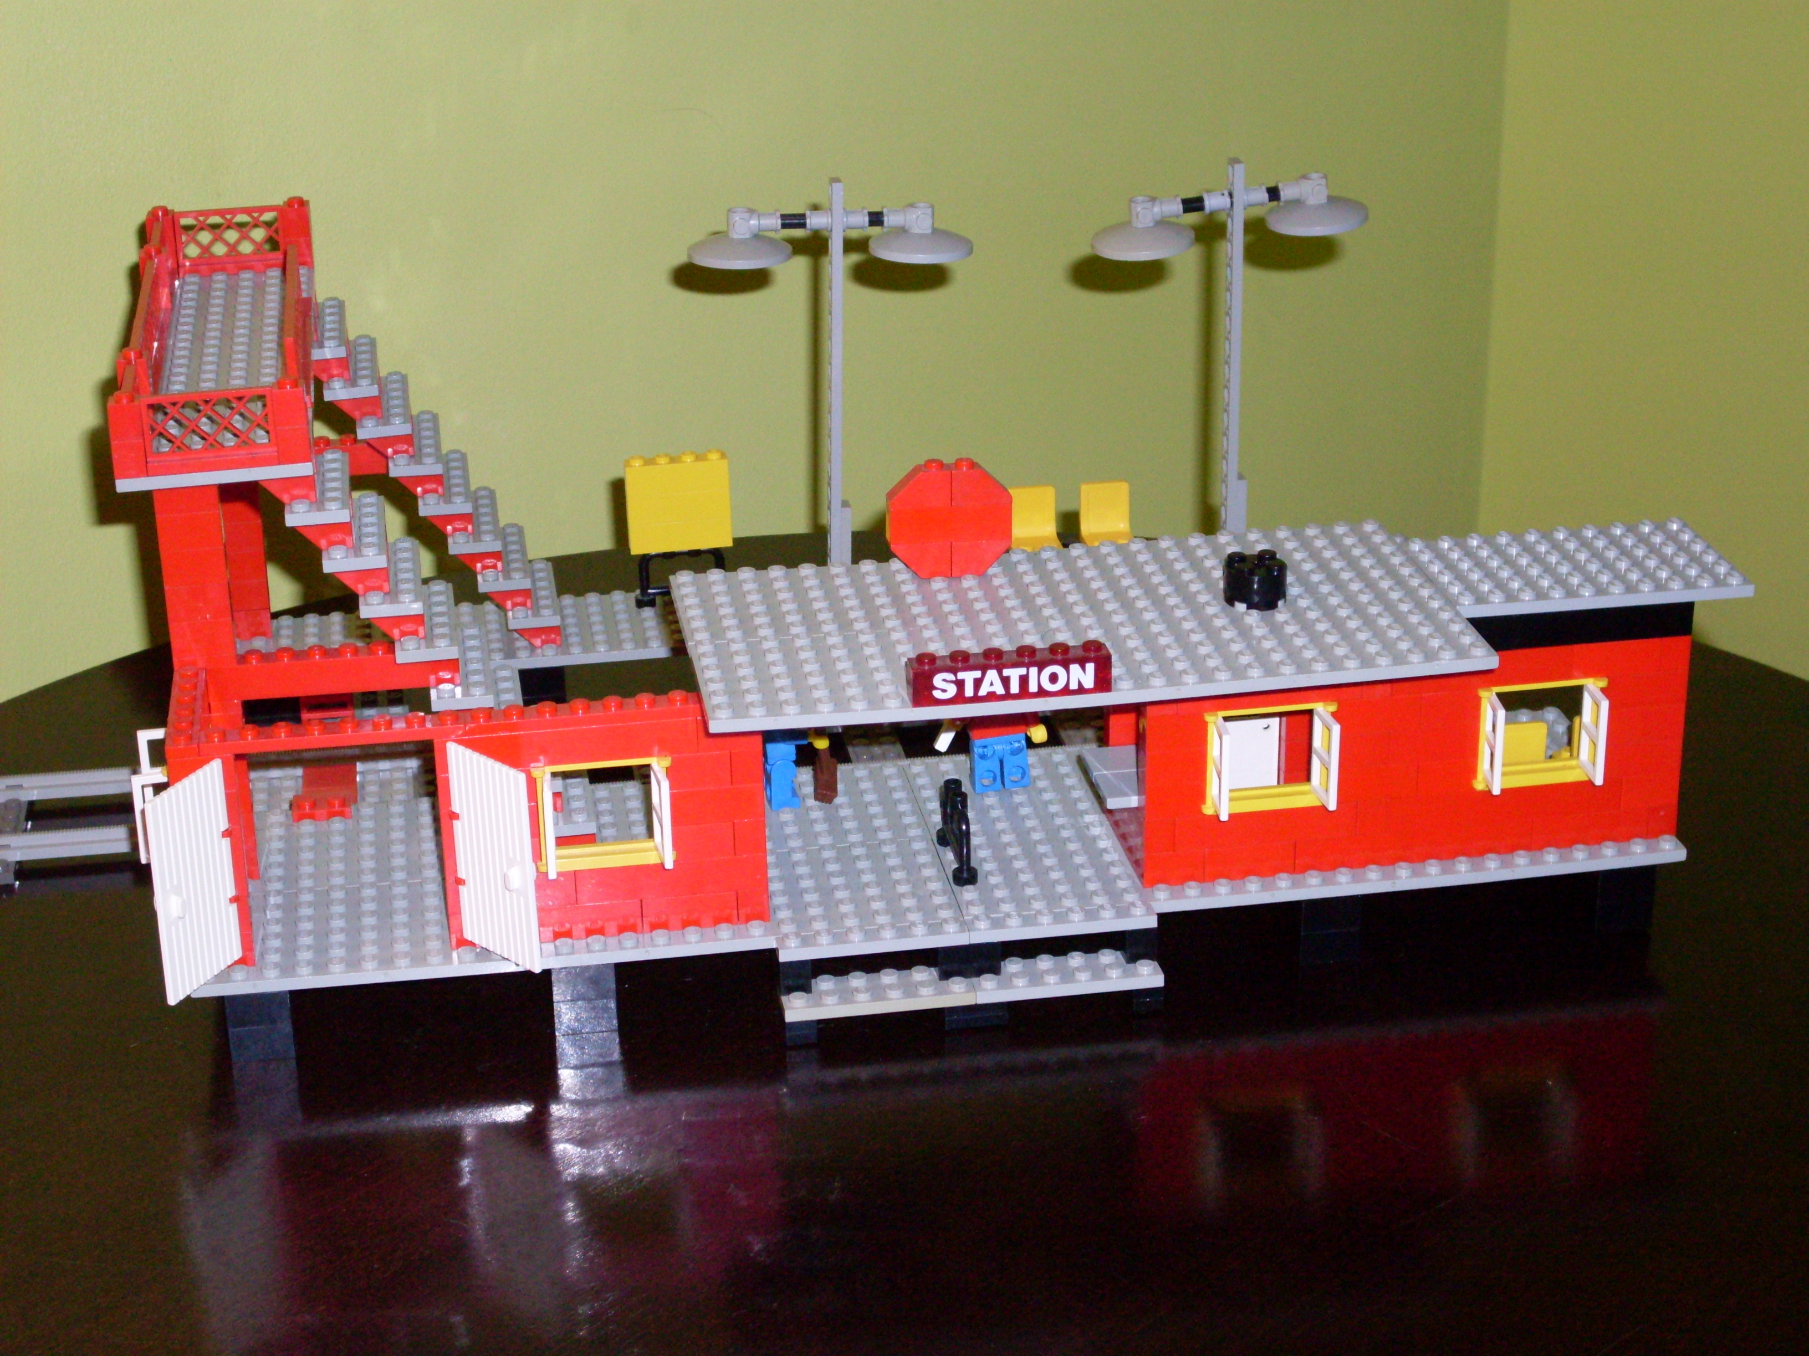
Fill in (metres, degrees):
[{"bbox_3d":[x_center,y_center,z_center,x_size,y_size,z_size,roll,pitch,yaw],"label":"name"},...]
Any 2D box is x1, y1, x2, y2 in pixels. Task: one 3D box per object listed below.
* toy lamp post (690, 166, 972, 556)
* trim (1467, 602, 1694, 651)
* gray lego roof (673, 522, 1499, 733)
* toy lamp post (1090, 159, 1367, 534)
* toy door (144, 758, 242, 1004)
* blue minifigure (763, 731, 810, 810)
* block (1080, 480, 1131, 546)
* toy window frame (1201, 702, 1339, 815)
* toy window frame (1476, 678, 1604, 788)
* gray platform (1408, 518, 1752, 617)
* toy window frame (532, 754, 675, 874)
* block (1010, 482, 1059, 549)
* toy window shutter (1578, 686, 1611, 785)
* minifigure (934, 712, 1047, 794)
[{"bbox_3d":[-0.021,-0.086,1.141,0.086,0.134,0.032,-5,23,-8],"label":"toy lamp post"},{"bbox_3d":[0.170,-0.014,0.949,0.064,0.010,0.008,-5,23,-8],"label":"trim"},{"bbox_3d":[0.041,-0.014,0.928,0.192,0.005,0.096,-5,24,-9],"label":"gray lego roof"},{"bbox_3d":[0.098,-0.098,1.148,0.086,0.126,0.032,-5,24,-9],"label":"toy lamp post"},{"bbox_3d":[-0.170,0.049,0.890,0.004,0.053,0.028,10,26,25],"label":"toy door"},{"bbox_3d":[-0.032,0.013,1.004,0.014,0.042,0.024,-5,23,-8],"label":"blue minifigure"},{"bbox_3d":[0.065,-0.050,1.162,0.015,0.019,0.015,-5,24,-9],"label":"block"},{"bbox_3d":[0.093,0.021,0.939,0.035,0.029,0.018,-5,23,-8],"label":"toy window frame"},{"bbox_3d":[0.164,0.013,0.961,0.034,0.029,0.011,-5,24,-9],"label":"toy window frame"},{"bbox_3d":[0.171,-0.028,0.965,0.086,0.005,0.048,-5,24,-9],"label":"gray platform"},{"bbox_3d":[-0.075,0.033,0.922,0.034,0.029,0.011,-5,24,-9],"label":"toy window frame"},{"bbox_3d":[0.041,-0.049,1.175,0.016,0.020,0.016,-5,23,-8],"label":"block"},{"bbox_3d":[0.178,0.015,0.954,0.002,0.024,0.013,-5,24,-9],"label":"toy window shutter"},{"bbox_3d":[0.024,0.010,1.010,0.027,0.042,0.013,-5,23,-8],"label":"minifigure"}]

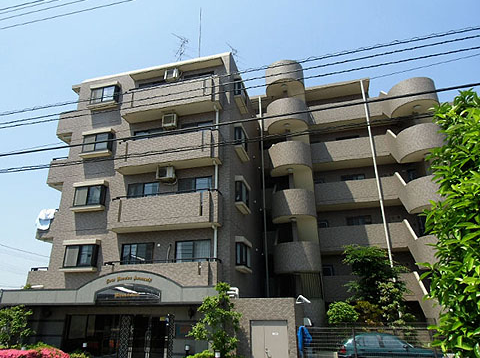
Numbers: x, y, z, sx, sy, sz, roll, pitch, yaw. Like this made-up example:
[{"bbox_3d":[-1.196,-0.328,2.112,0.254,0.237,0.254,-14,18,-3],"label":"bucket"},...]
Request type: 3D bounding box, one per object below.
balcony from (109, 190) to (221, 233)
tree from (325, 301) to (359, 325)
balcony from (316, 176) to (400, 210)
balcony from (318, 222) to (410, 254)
[{"bbox_3d":[-3.202,1.518,14.388,4.990,1.420,1.100,-6,-21,13],"label":"balcony"},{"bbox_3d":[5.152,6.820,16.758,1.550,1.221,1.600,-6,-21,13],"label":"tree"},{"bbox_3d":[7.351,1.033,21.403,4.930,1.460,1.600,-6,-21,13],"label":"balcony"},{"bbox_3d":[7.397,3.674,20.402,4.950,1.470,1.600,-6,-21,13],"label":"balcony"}]

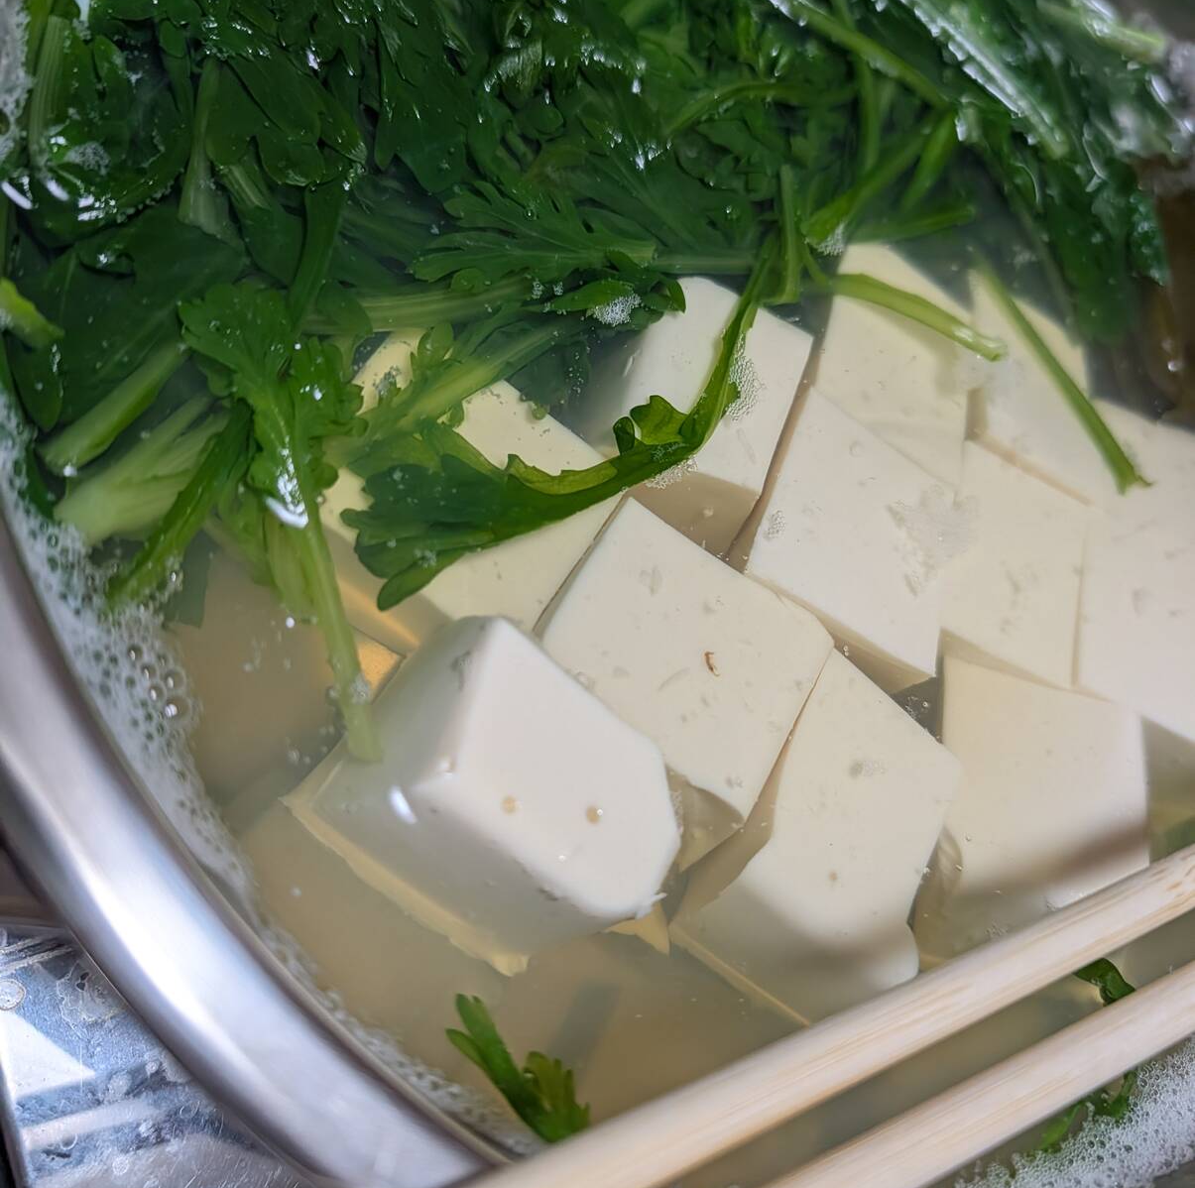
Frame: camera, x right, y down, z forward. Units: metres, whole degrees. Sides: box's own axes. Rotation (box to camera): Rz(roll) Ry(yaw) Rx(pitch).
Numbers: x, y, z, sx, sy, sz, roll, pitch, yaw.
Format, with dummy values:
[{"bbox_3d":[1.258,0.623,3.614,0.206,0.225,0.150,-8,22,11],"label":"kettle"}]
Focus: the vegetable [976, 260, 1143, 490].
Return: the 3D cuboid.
[{"bbox_3d":[0.083,-0.039,0.197,0.007,0.005,0.050,-35,92,-31],"label":"vegetable"}]

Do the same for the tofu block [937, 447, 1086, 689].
[{"bbox_3d":[0.064,-0.002,0.195,0.028,0.029,0.035,22,66,-20],"label":"tofu block"}]

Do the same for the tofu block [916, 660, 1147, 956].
[{"bbox_3d":[0.055,0.030,0.157,0.038,0.024,0.030,14,70,-23],"label":"tofu block"}]

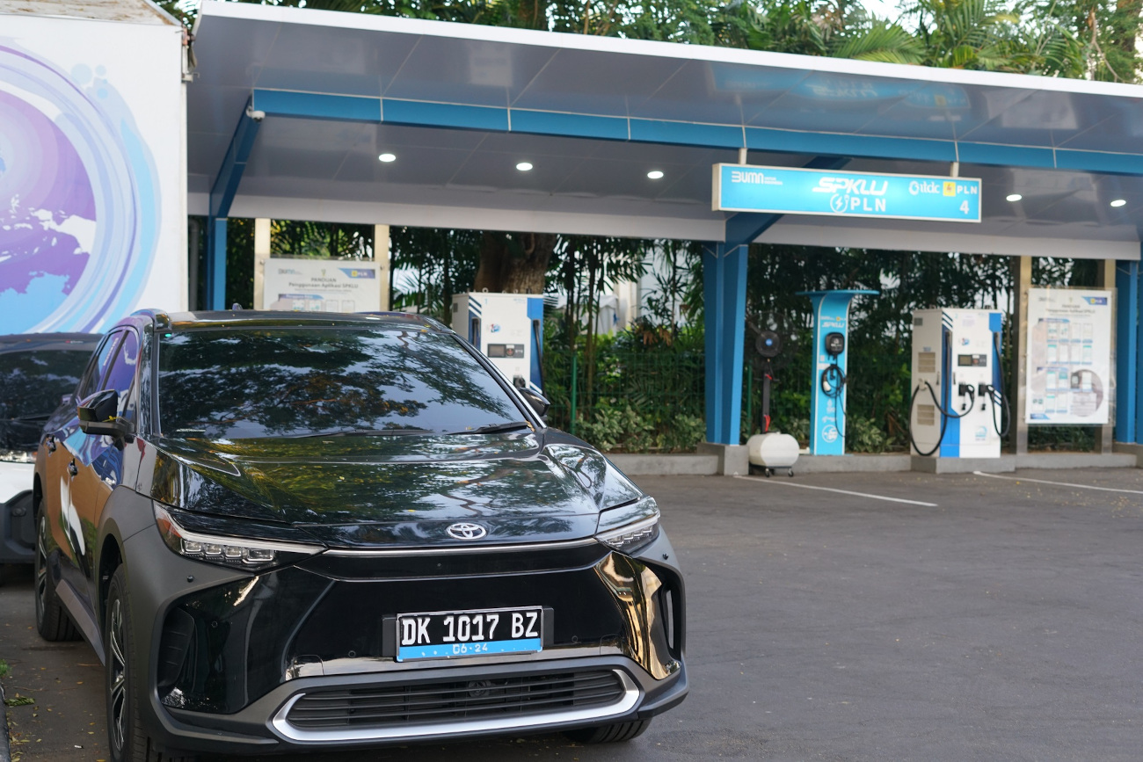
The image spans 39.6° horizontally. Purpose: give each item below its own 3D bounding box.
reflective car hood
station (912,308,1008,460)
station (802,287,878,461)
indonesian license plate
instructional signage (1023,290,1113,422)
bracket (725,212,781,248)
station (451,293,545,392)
[{"bbox_3d":[-0.528,0.341,5.181,1.690,0.280,1.230,0,1,-22],"label":"reflective car hood"},{"bbox_3d":[5.134,0.035,21.047,0.950,1.923,0.658,1,1,-21],"label":"station"},{"bbox_3d":[3.380,-0.083,20.194,0.780,2.087,0.752,1,1,-21],"label":"station"},{"bbox_3d":[-0.290,0.731,4.595,0.437,0.138,0.020,0,1,-22],"label":"indonesian license plate"},{"bbox_3d":[6.911,-0.332,21.963,1.410,1.861,0.040,1,1,-21],"label":"instructional signage"},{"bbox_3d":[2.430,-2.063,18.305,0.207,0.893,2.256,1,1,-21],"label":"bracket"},{"bbox_3d":[-0.883,-0.038,18.714,0.916,1.944,0.658,1,1,-21],"label":"station"}]

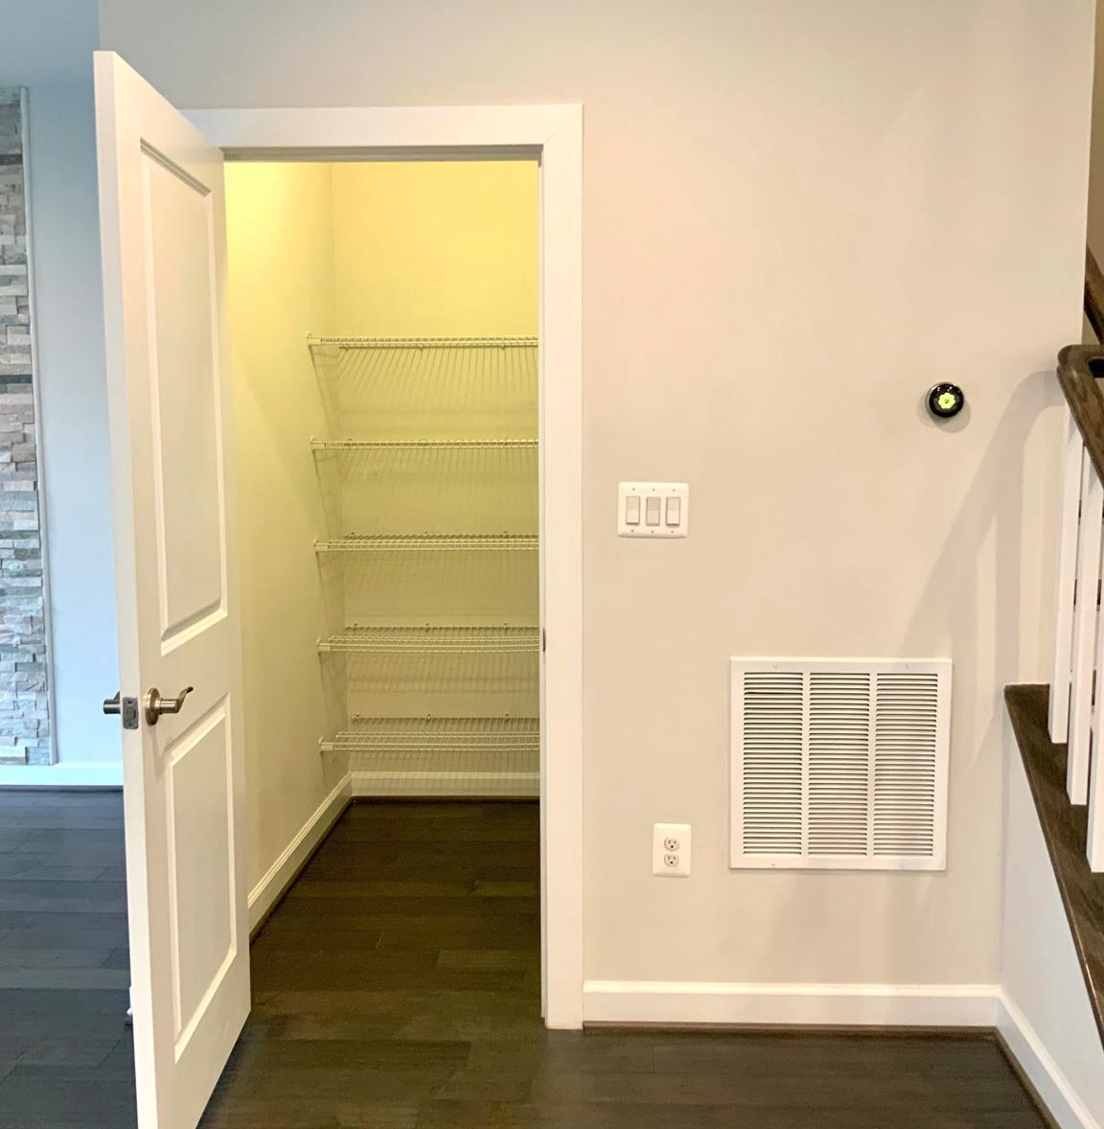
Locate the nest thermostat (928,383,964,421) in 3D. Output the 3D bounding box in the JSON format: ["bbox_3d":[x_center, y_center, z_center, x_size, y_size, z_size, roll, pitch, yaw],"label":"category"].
[{"bbox_3d":[0.880,-0.365,2.761,0.083,0.083,0.031,0,6,3],"label":"nest thermostat"}]

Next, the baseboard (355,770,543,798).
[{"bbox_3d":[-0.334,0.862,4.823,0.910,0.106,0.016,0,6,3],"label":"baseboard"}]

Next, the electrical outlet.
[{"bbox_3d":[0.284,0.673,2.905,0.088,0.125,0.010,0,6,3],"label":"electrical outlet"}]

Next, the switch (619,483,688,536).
[{"bbox_3d":[0.233,-0.125,2.827,0.160,0.125,0.012,0,6,3],"label":"switch"}]

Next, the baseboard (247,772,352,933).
[{"bbox_3d":[-0.830,0.939,4.069,0.016,0.108,1.580,0,6,3],"label":"baseboard"}]

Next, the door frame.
[{"bbox_3d":[-0.400,0.040,2.930,0.951,2.147,0.133,0,6,3],"label":"door frame"}]

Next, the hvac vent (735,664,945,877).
[{"bbox_3d":[0.666,0.466,2.861,0.501,0.499,0.018,0,6,3],"label":"hvac vent"}]

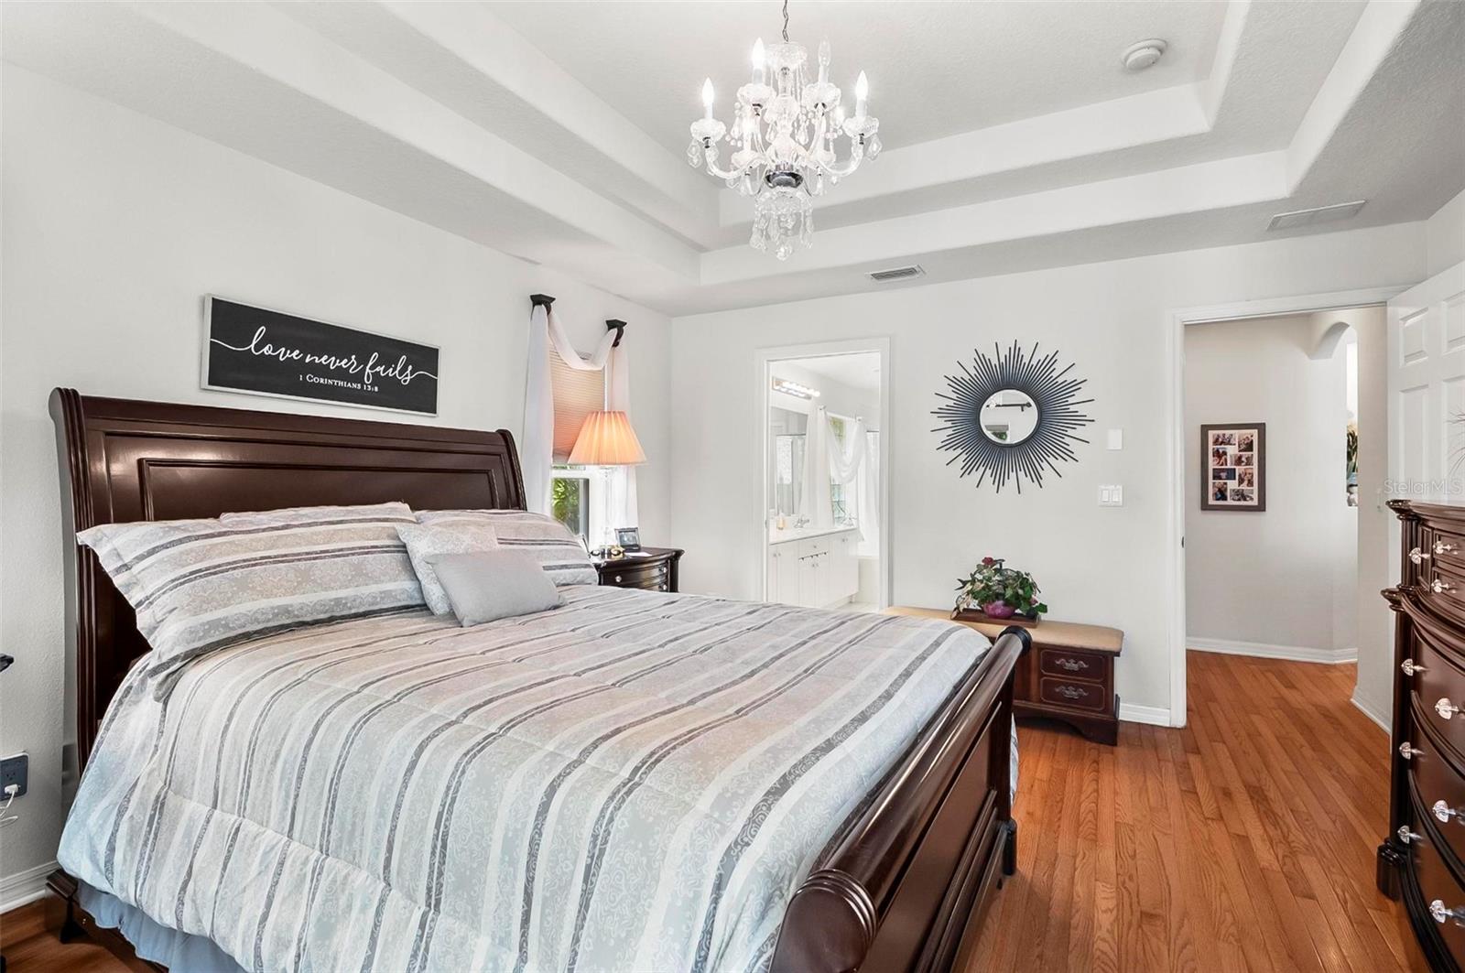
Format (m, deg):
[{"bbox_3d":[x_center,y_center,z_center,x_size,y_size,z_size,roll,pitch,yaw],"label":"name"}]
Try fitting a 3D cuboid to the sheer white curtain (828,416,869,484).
[{"bbox_3d":[1.360,-0.430,7.550,0.160,0.820,1.250,0,0,30],"label":"sheer white curtain"}]

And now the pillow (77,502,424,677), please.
[{"bbox_3d":[-1.395,0.264,2.075,0.190,0.480,0.910,-43,-19,22],"label":"pillow"}]

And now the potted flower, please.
[{"bbox_3d":[1.475,0.560,3.570,0.450,0.370,0.350,0,0,25],"label":"potted flower"}]

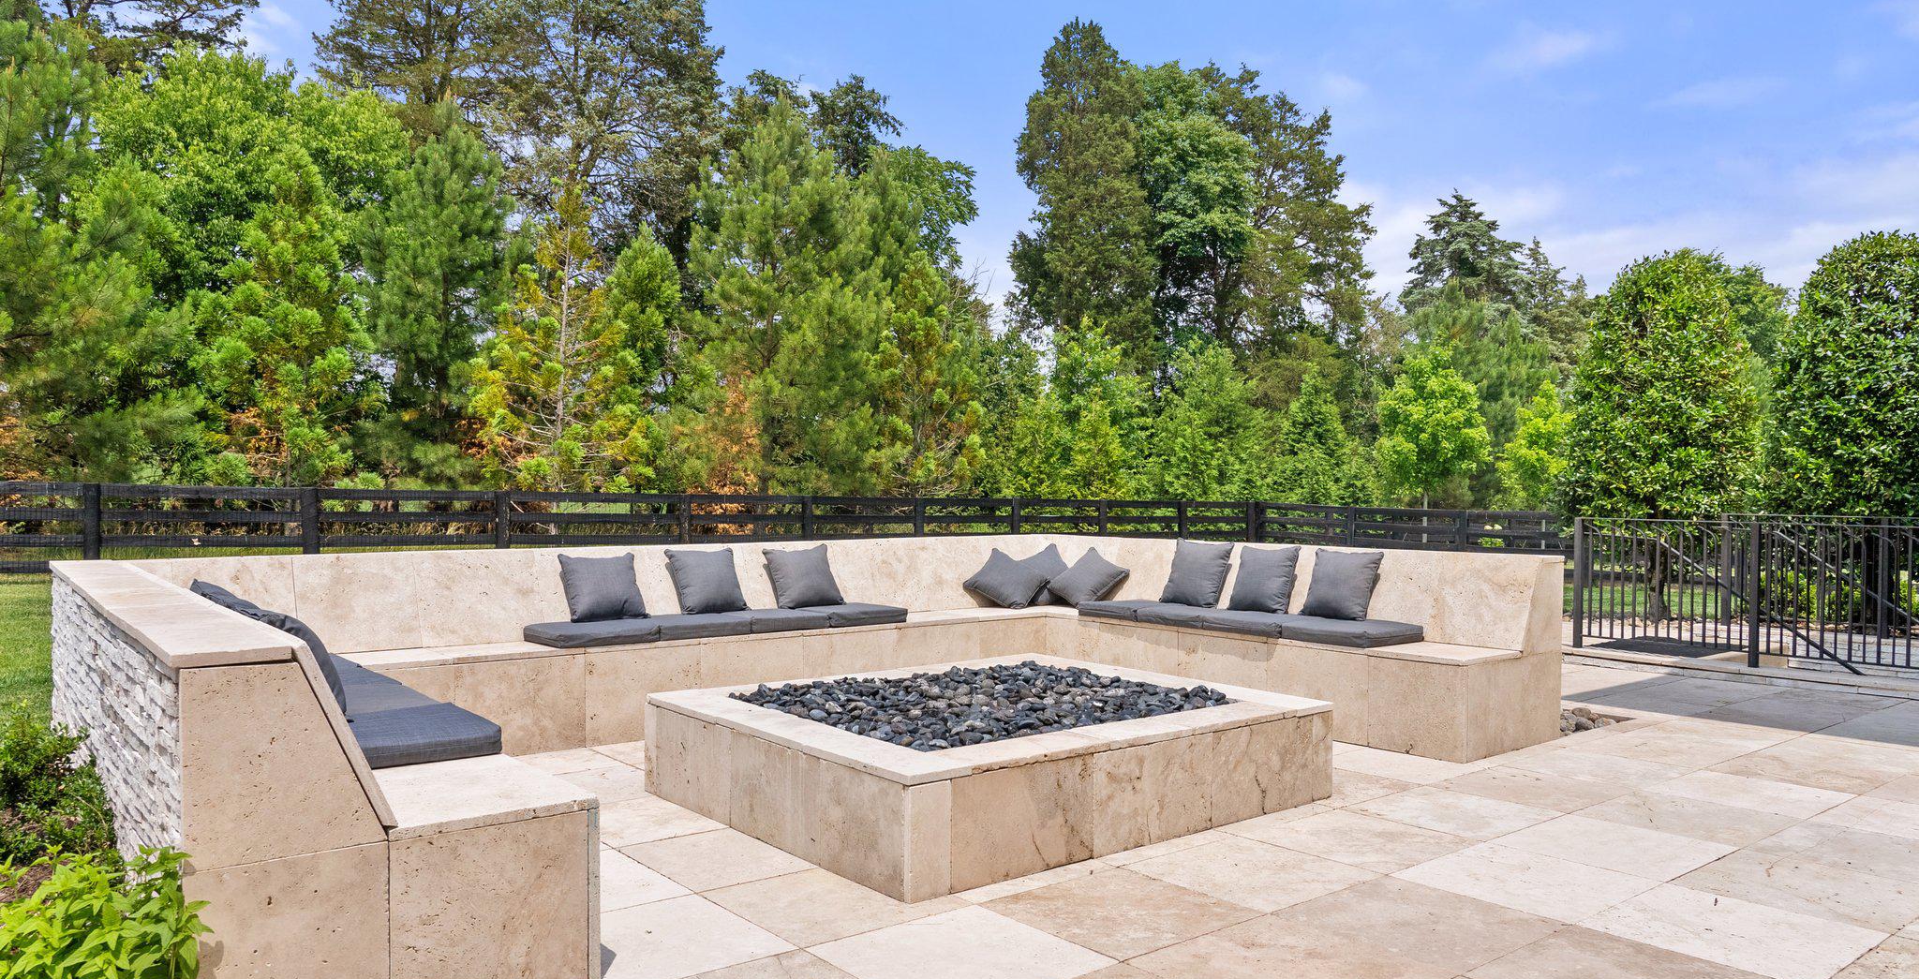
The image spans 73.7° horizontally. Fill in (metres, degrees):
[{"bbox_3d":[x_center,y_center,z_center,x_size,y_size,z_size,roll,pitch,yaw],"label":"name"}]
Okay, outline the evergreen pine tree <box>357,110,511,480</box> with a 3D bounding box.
[{"bbox_3d":[-10.470,-3.150,25.500,3.050,8.800,3.050,0,0,0],"label":"evergreen pine tree"}]

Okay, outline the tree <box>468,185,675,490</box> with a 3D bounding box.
[{"bbox_3d":[-7.740,-2.400,25.500,4.150,7.310,4.150,0,0,0],"label":"tree"}]

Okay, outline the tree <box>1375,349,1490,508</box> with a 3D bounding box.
[{"bbox_3d":[10.700,-0.790,29.000,2.620,4.780,2.620,0,0,0],"label":"tree"}]

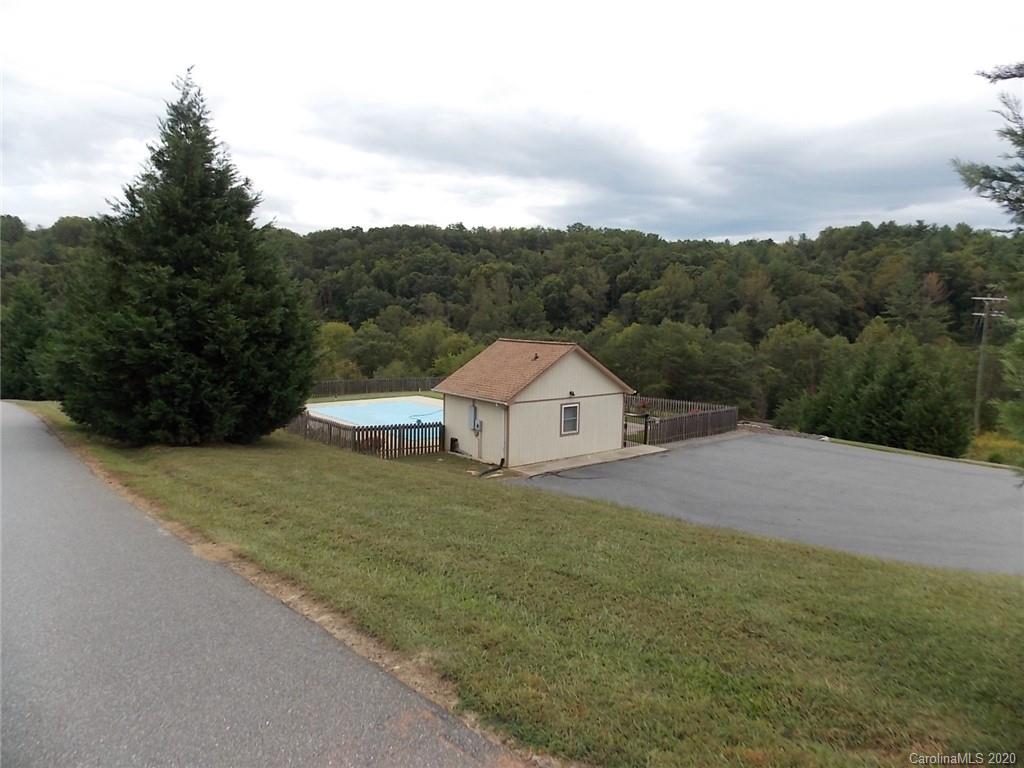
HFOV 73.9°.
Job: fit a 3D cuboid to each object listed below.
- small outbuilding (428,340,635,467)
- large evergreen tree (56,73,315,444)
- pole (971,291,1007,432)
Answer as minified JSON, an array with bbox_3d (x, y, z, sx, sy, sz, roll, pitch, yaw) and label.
[{"bbox_3d":[0.972,0.514,28.485,6.957,4.557,4.766,-4,7,-39],"label":"small outbuilding"},{"bbox_3d":[-10.114,-3.958,21.534,7.318,11.446,7.318,1,5,0],"label":"large evergreen tree"},{"bbox_3d":[31.550,-1.009,45.465,2.550,9.800,0.350,0,5,-6],"label":"pole"}]

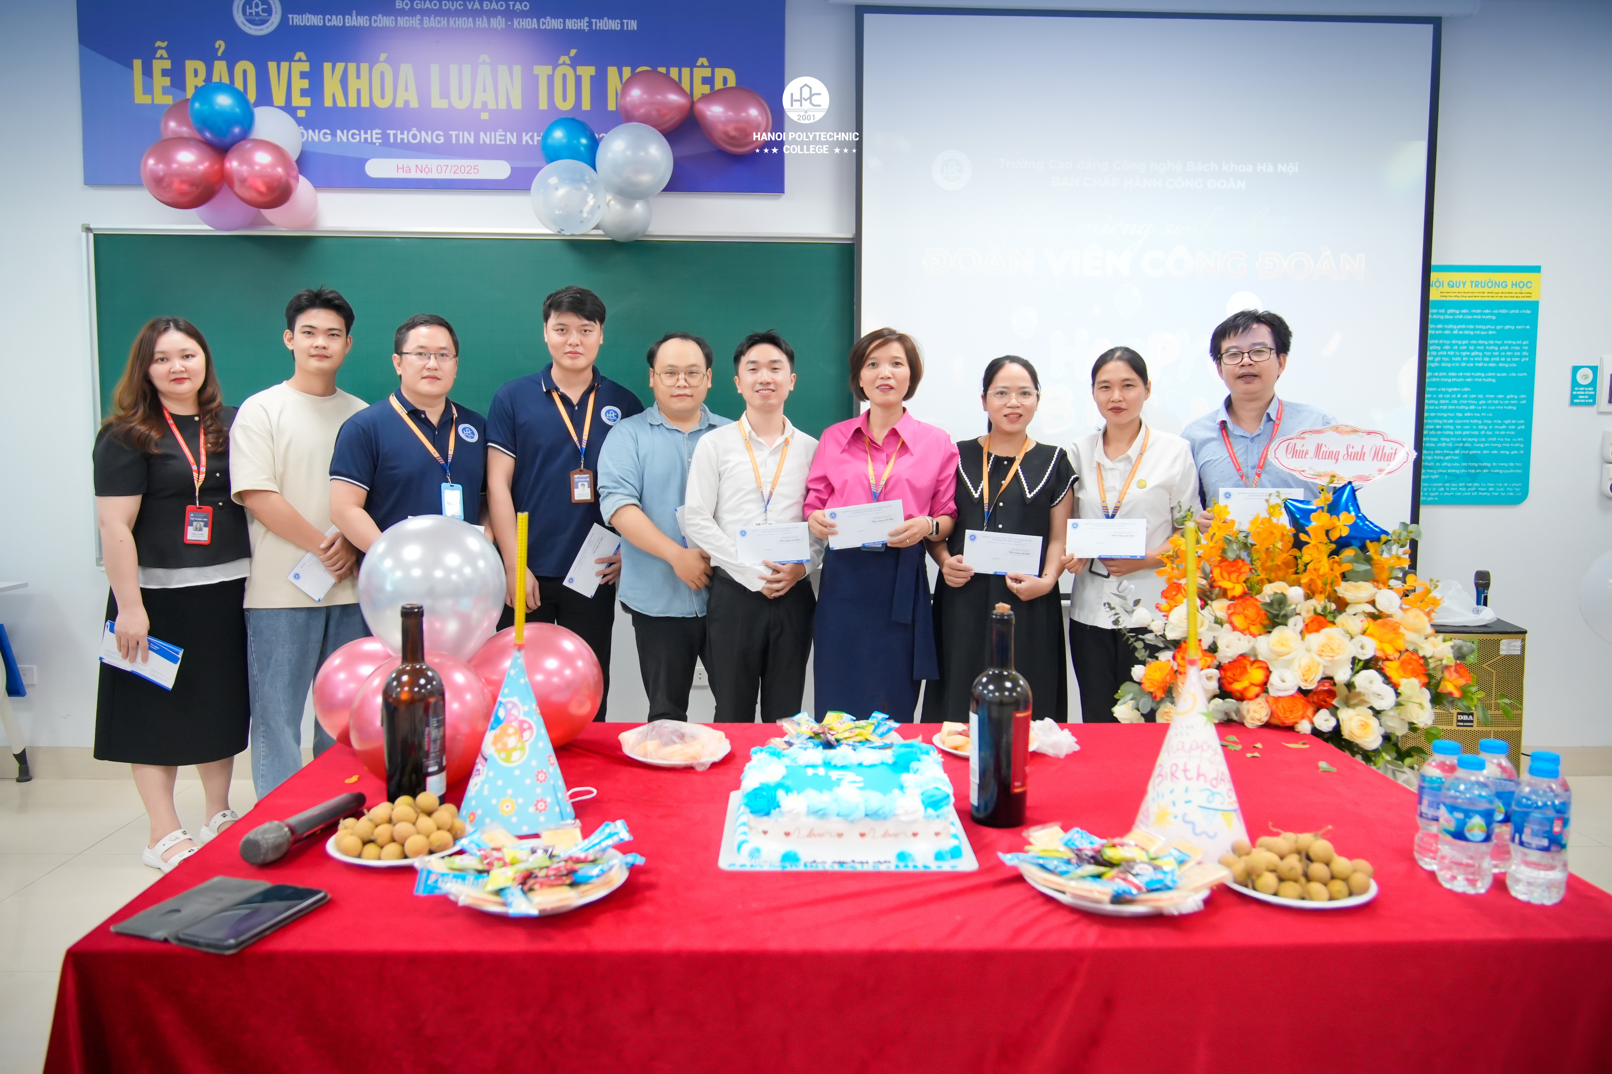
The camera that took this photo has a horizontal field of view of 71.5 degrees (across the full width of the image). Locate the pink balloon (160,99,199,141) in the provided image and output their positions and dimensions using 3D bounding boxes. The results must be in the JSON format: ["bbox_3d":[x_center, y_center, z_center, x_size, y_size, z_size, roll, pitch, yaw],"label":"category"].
[{"bbox_3d":[-2.130,-1.413,3.876,0.184,0.197,0.191,0,5,0],"label":"pink balloon"}]

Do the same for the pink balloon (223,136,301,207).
[{"bbox_3d":[-1.837,-1.230,3.779,0.229,0.231,0.230,0,5,0],"label":"pink balloon"}]

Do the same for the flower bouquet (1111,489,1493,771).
[{"bbox_3d":[1.090,0.208,2.509,0.788,0.630,0.550,1,5,12],"label":"flower bouquet"}]

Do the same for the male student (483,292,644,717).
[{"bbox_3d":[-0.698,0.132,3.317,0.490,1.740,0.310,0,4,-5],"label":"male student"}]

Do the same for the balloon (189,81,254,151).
[{"bbox_3d":[-1.971,-1.421,3.778,0.198,0.211,0.205,0,5,0],"label":"balloon"}]

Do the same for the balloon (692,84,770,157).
[{"bbox_3d":[-0.258,-1.458,3.923,0.282,0.226,0.232,0,5,0],"label":"balloon"}]

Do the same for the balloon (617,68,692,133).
[{"bbox_3d":[-0.525,-1.514,3.892,0.257,0.202,0.208,0,5,0],"label":"balloon"}]

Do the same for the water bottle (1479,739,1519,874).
[{"bbox_3d":[0.894,0.349,1.461,0.063,0.168,0.063,0,5,0],"label":"water bottle"}]

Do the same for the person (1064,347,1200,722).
[{"bbox_3d":[0.988,0.203,3.461,0.440,1.565,0.360,2,5,22],"label":"person"}]

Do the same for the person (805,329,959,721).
[{"bbox_3d":[0.222,0.186,3.360,0.470,1.606,0.380,1,5,3],"label":"person"}]

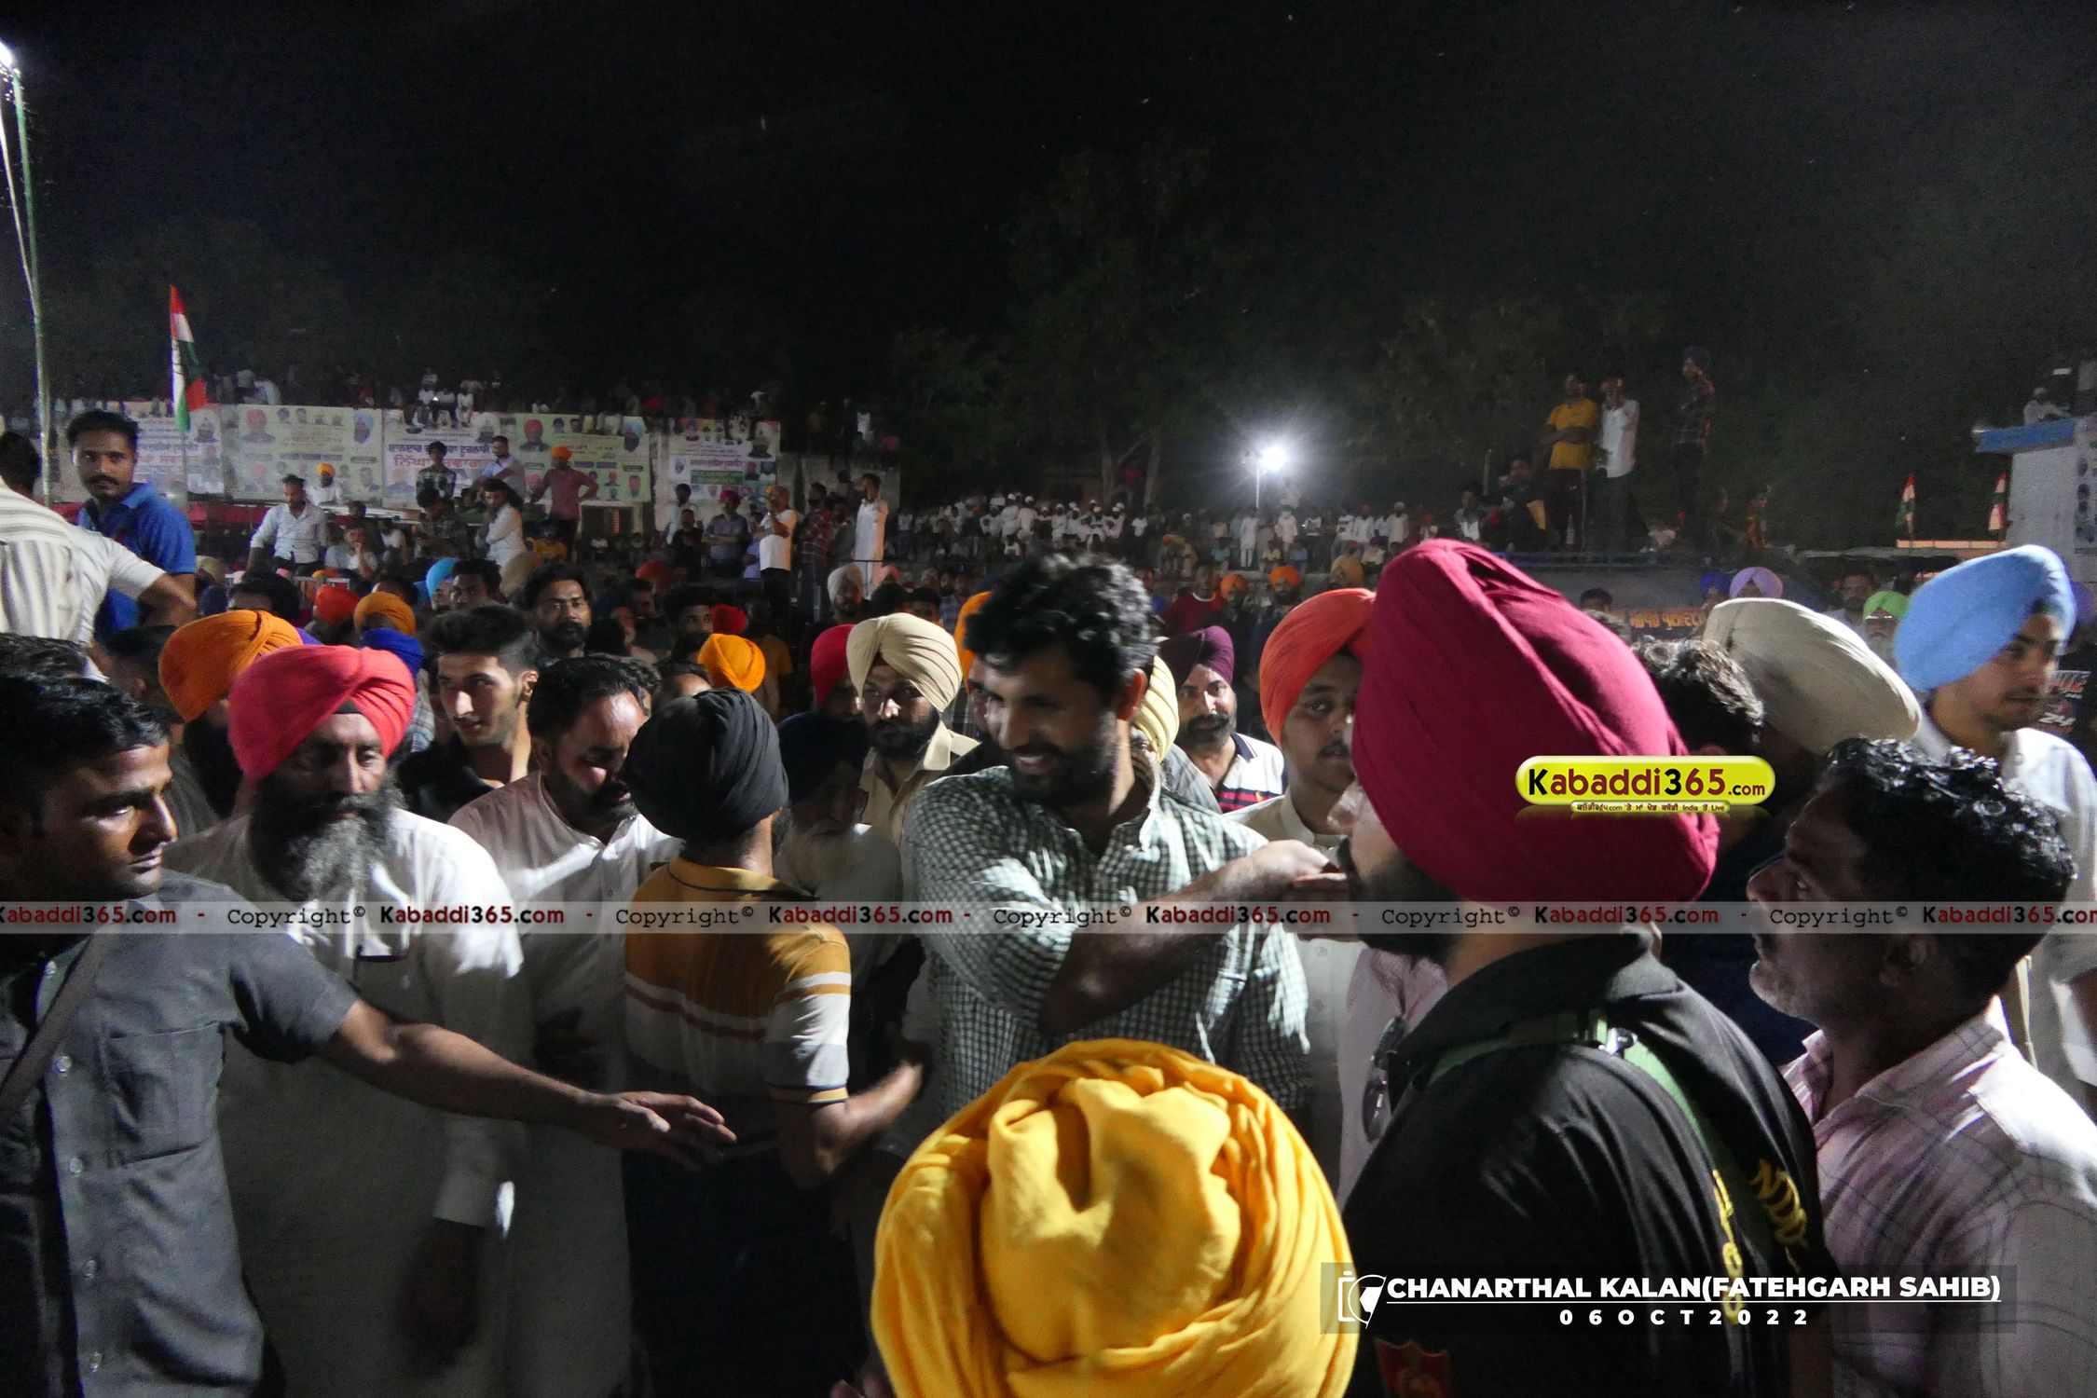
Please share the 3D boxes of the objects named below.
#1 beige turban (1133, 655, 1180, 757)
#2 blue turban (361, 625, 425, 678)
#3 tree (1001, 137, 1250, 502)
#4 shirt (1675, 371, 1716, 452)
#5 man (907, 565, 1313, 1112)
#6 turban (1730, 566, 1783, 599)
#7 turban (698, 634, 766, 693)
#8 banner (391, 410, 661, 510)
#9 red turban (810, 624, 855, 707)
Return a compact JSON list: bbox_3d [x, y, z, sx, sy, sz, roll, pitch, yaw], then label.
[{"bbox_3d":[0.121,0.000,2.750,0.260,0.230,0.280,1,6,6],"label":"beige turban"},{"bbox_3d":[-2.481,-0.174,5.300,0.290,0.210,0.250,5,8,31],"label":"blue turban"},{"bbox_3d":[2.725,-13.249,50.000,8.900,14.000,8.500,0,7,0],"label":"tree"},{"bbox_3d":[6.019,-2.682,13.000,0.300,0.700,0.460,-1,6,-17],"label":"shirt"},{"bbox_3d":[0.070,0.720,1.600,0.520,1.770,0.480,0,6,-3],"label":"man"},{"bbox_3d":[3.292,-0.514,6.500,0.250,0.220,0.270,4,7,30],"label":"turban"},{"bbox_3d":[-1.131,-0.123,5.000,0.240,0.220,0.280,-3,8,-24],"label":"turban"},{"bbox_3d":[-16.585,-7.504,44.000,7.950,3.000,0.050,-1,6,-15],"label":"banner"},{"bbox_3d":[-0.492,-0.084,3.600,0.250,0.220,0.270,0,6,-7],"label":"red turban"}]

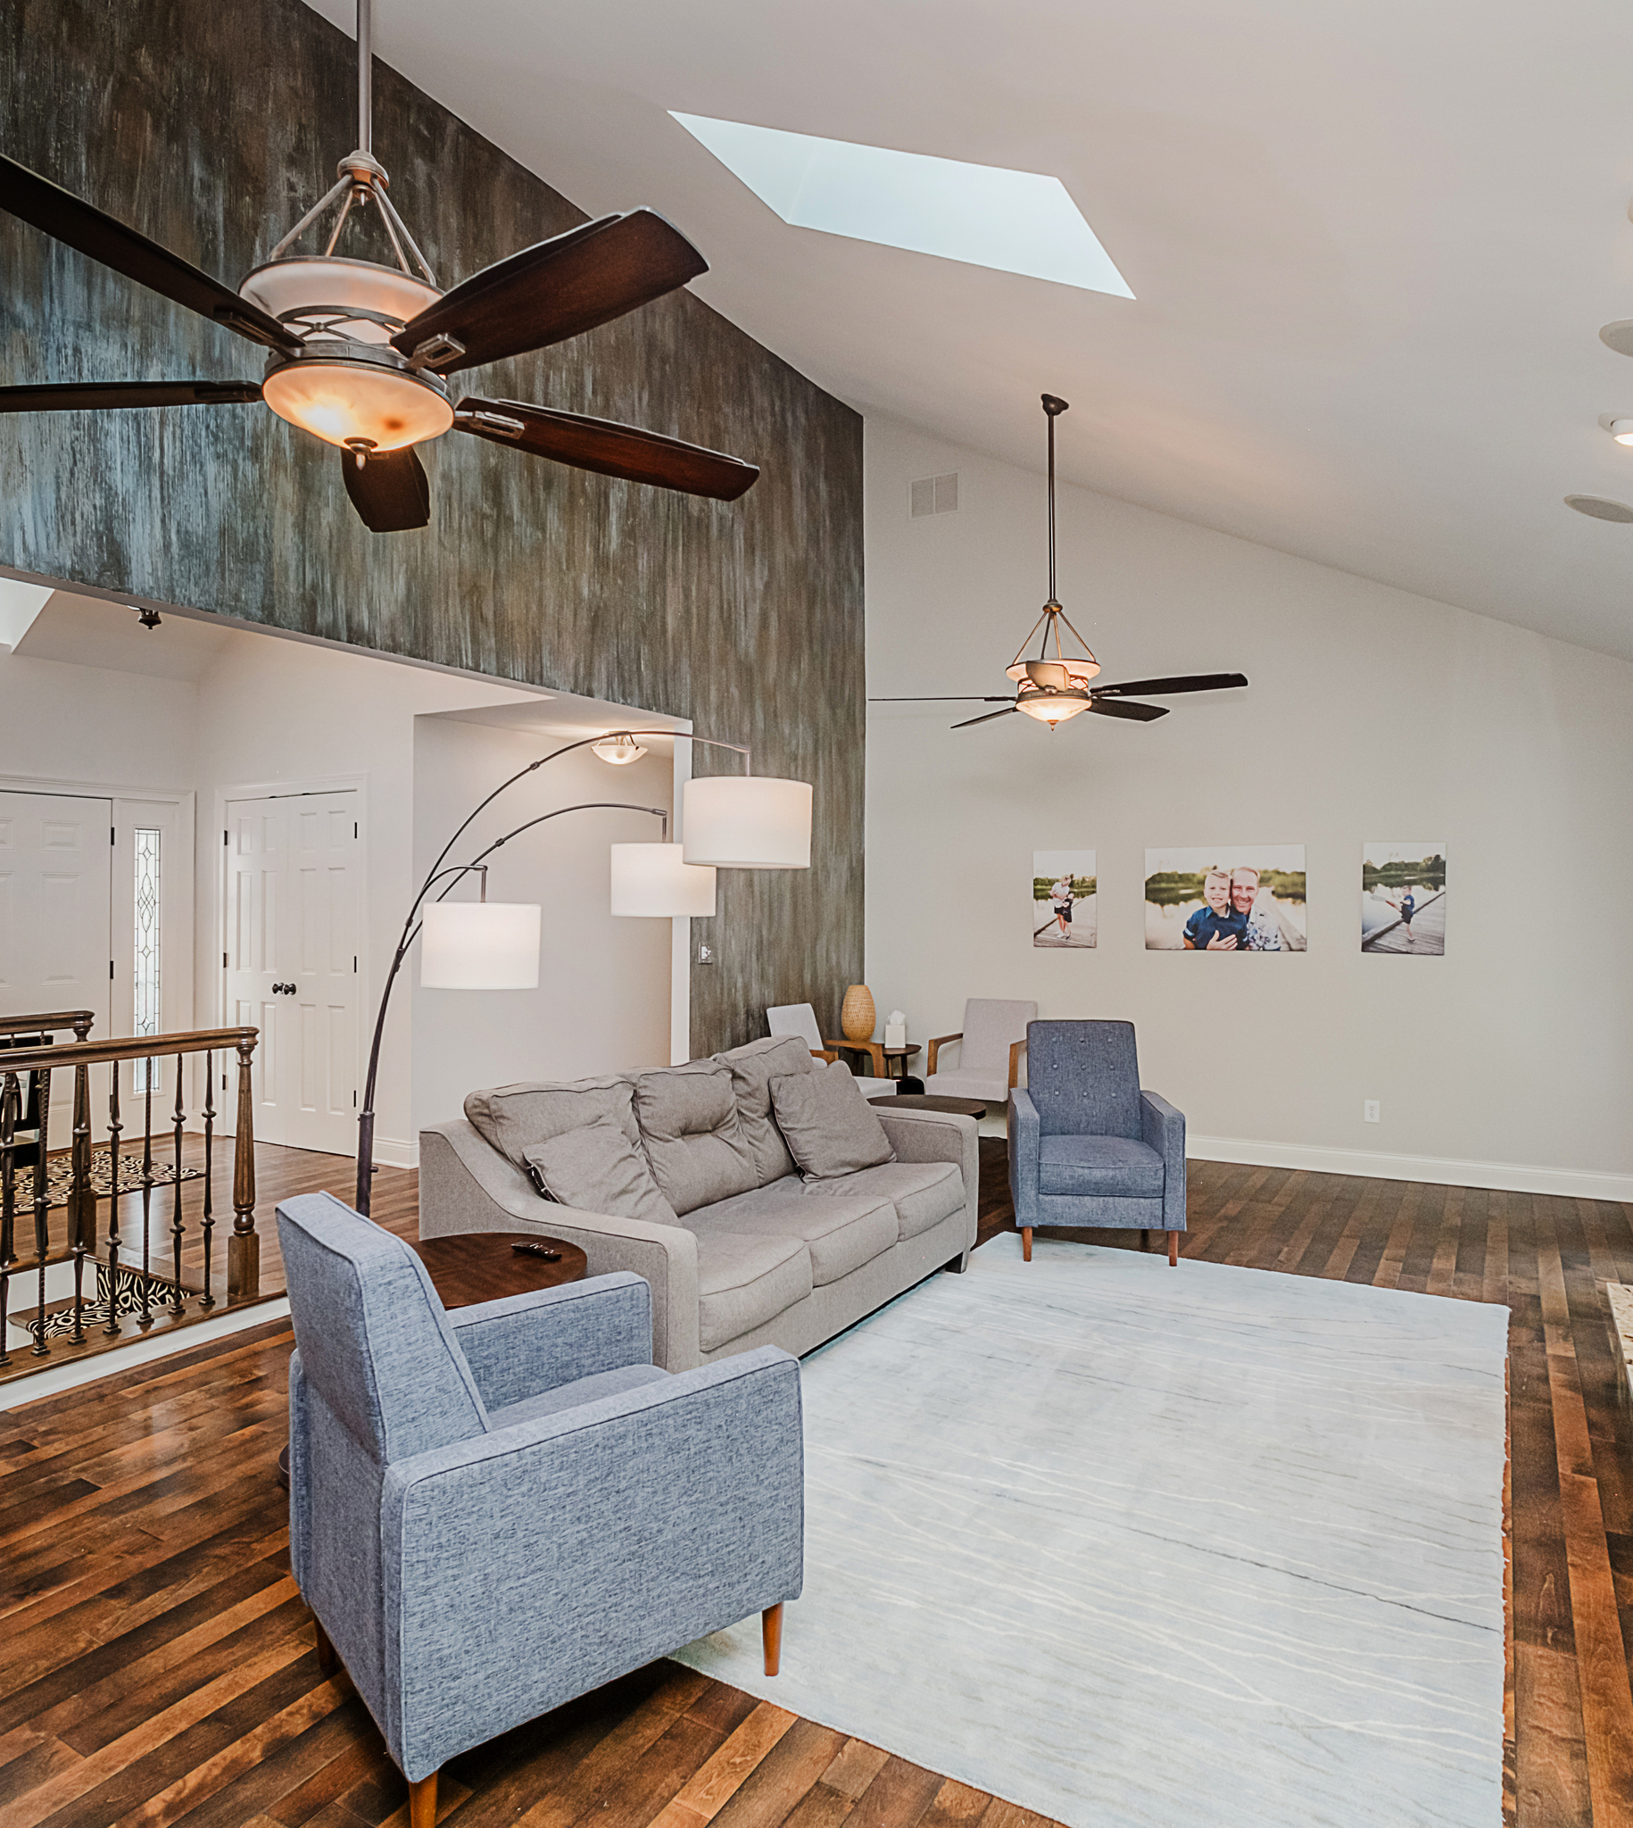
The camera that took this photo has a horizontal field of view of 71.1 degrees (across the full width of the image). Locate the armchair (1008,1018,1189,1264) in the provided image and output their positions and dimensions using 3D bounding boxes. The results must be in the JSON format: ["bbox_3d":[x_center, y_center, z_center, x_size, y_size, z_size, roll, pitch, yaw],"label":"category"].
[{"bbox_3d":[1.207,0.970,5.039,0.670,0.939,0.800,0,0,7],"label":"armchair"}]

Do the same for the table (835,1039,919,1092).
[{"bbox_3d":[0.428,1.157,7.251,0.500,0.594,0.500,0,0,32],"label":"table"}]

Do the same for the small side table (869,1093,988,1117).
[{"bbox_3d":[0.486,1.177,5.266,0.610,0.556,0.610,0,0,32],"label":"small side table"}]

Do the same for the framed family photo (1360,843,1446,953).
[{"bbox_3d":[3.153,-0.083,6.143,0.400,0.605,0.030,0,0,32],"label":"framed family photo"}]

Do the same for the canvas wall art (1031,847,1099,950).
[{"bbox_3d":[1.540,-0.086,7.089,0.408,0.604,0.035,0,0,31],"label":"canvas wall art"}]

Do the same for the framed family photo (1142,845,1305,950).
[{"bbox_3d":[2.349,-0.088,6.598,0.895,0.604,0.035,0,0,31],"label":"framed family photo"}]

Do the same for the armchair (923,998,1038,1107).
[{"bbox_3d":[1.021,1.002,6.849,0.600,0.880,0.760,0,0,31],"label":"armchair"}]

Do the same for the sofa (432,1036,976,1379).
[{"bbox_3d":[-0.272,1.001,4.102,0.980,0.920,2.020,0,0,32],"label":"sofa"}]

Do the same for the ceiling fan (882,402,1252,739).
[{"bbox_3d":[1.109,-1.636,5.348,1.700,1.550,1.680,0,0,32],"label":"ceiling fan"}]

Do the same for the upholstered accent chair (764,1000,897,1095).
[{"bbox_3d":[0.066,1.012,6.597,0.690,0.890,0.620,0,0,32],"label":"upholstered accent chair"}]

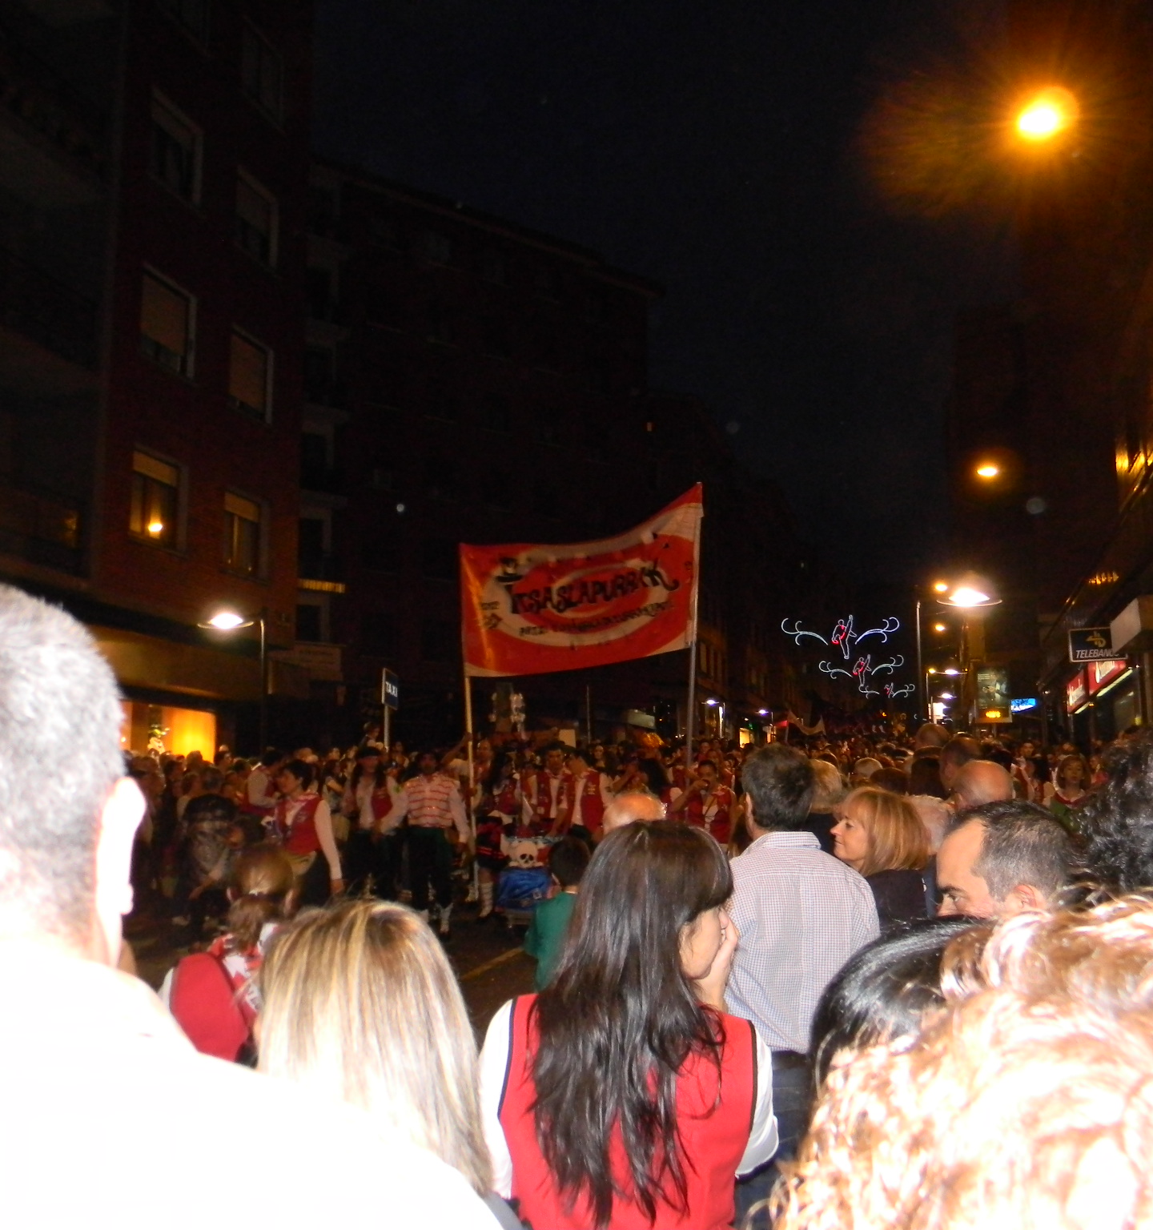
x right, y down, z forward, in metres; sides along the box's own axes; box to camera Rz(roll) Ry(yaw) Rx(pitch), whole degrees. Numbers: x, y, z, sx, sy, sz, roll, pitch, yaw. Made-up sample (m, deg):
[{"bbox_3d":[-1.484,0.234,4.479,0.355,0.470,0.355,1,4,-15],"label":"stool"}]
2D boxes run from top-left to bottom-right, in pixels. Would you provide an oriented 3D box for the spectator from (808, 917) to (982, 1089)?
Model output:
[{"bbox_3d":[0.280,0.979,0.840,0.440,1.540,0.300,1,-8,-9],"label":"spectator"}]

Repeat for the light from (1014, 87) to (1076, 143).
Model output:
[{"bbox_3d":[5.295,-5.657,15.000,0.650,0.360,0.420,-2,-8,16],"label":"light"}]

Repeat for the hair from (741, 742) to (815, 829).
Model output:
[{"bbox_3d":[0.486,0.417,3.186,0.170,0.215,0.200,3,-8,-18],"label":"hair"}]

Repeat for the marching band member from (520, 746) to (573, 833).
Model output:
[{"bbox_3d":[-0.273,2.136,12.883,0.520,1.740,0.350,-1,-8,10],"label":"marching band member"}]

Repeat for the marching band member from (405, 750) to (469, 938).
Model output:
[{"bbox_3d":[-1.351,2.149,12.513,0.660,1.740,0.360,0,-8,0],"label":"marching band member"}]

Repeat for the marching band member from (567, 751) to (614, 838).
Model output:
[{"bbox_3d":[0.130,2.109,12.685,0.520,1.650,0.360,-4,-9,24],"label":"marching band member"}]

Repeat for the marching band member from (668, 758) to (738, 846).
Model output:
[{"bbox_3d":[1.274,2.190,12.891,0.580,1.570,0.400,-2,-8,11],"label":"marching band member"}]

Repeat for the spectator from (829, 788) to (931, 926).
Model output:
[{"bbox_3d":[0.880,1.296,3.692,0.300,1.620,0.450,-6,-10,40],"label":"spectator"}]

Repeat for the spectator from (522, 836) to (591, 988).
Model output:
[{"bbox_3d":[-0.024,1.499,5.013,0.380,1.300,0.260,2,-8,-15],"label":"spectator"}]

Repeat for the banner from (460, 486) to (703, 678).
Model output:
[{"bbox_3d":[0.051,-0.325,13.200,2.380,1.850,0.250,-2,-8,14],"label":"banner"}]

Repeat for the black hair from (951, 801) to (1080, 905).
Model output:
[{"bbox_3d":[0.587,0.324,1.760,0.170,0.165,0.155,-2,-8,12],"label":"black hair"}]

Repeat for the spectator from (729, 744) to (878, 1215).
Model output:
[{"bbox_3d":[0.550,1.172,3.282,0.460,1.700,0.300,-1,-8,5],"label":"spectator"}]

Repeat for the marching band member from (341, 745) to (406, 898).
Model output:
[{"bbox_3d":[-1.956,2.079,12.584,0.560,1.660,0.360,-2,-8,11],"label":"marching band member"}]

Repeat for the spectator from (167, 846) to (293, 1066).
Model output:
[{"bbox_3d":[-0.783,1.275,3.098,0.420,1.460,0.280,-1,-8,9],"label":"spectator"}]

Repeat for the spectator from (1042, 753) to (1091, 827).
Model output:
[{"bbox_3d":[3.581,1.809,9.490,0.450,1.640,0.300,0,-8,0],"label":"spectator"}]

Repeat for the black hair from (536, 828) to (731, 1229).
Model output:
[{"bbox_3d":[0.078,0.560,1.850,0.230,0.520,0.220,-6,-10,37],"label":"black hair"}]

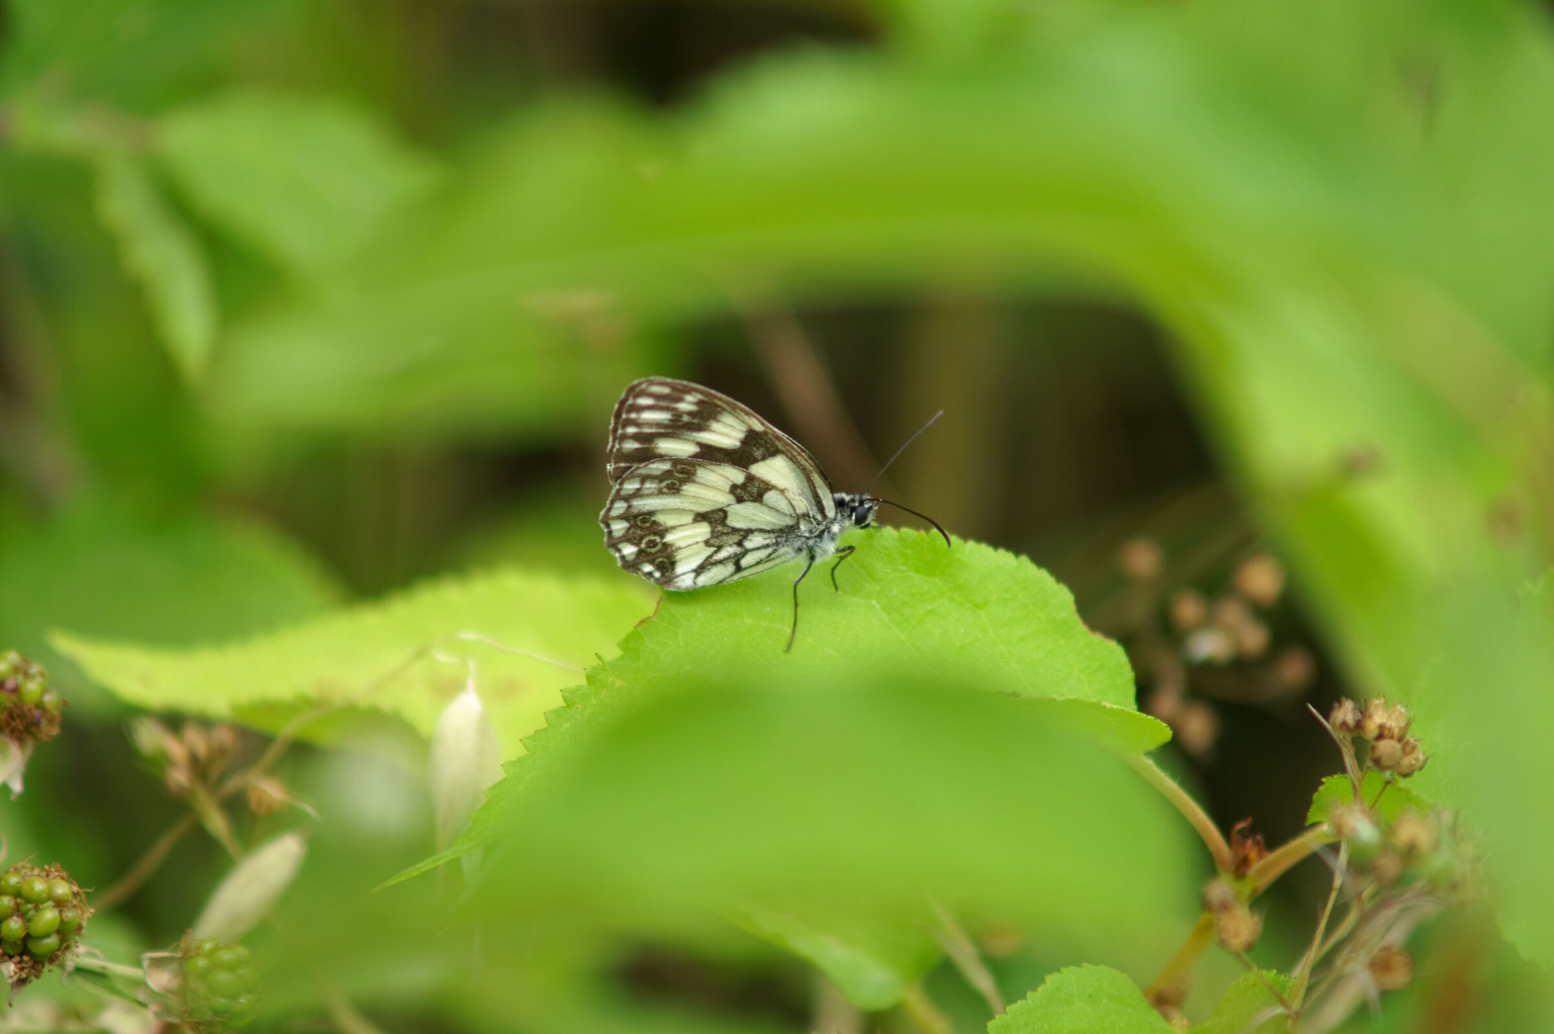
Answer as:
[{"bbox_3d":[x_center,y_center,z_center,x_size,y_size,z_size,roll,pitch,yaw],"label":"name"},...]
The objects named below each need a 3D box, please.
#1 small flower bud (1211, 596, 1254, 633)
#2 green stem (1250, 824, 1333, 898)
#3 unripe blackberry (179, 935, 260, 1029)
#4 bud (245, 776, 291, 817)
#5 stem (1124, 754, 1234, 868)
[{"bbox_3d":[0.047,0.010,1.415,0.004,0.004,0.004,0,18,0],"label":"small flower bud"},{"bbox_3d":[0.053,0.036,1.410,0.010,0.002,0.002,-36,0,0],"label":"green stem"},{"bbox_3d":[-0.058,0.048,1.415,0.008,0.009,0.009,0,14,0],"label":"unripe blackberry"},{"bbox_3d":[-0.054,0.030,1.450,0.005,0.004,0.004,-8,16,-30],"label":"bud"},{"bbox_3d":[0.042,0.030,1.410,0.003,0.015,0.003,-39,0,0],"label":"stem"}]

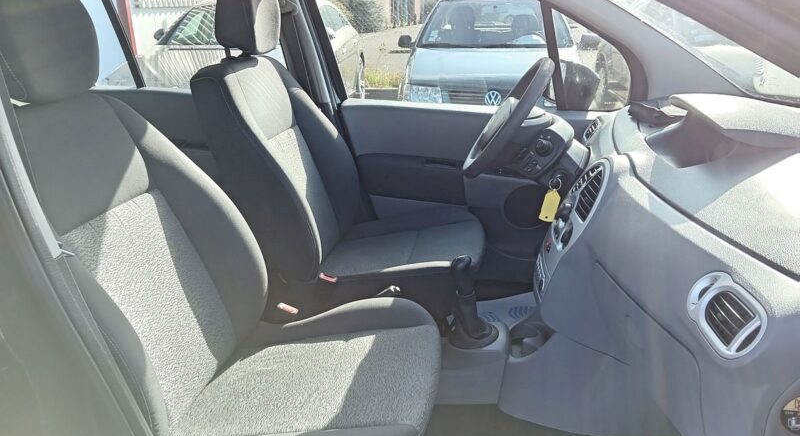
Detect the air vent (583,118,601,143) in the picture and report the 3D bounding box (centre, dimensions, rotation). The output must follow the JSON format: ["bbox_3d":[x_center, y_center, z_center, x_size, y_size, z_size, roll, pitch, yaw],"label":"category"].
[{"bbox_3d":[0.567,-0.261,1.712,0.040,0.085,0.100,23,22,1],"label":"air vent"}]

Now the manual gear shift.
[{"bbox_3d":[0.176,0.194,1.353,0.105,0.220,0.090,3,20,9],"label":"manual gear shift"}]

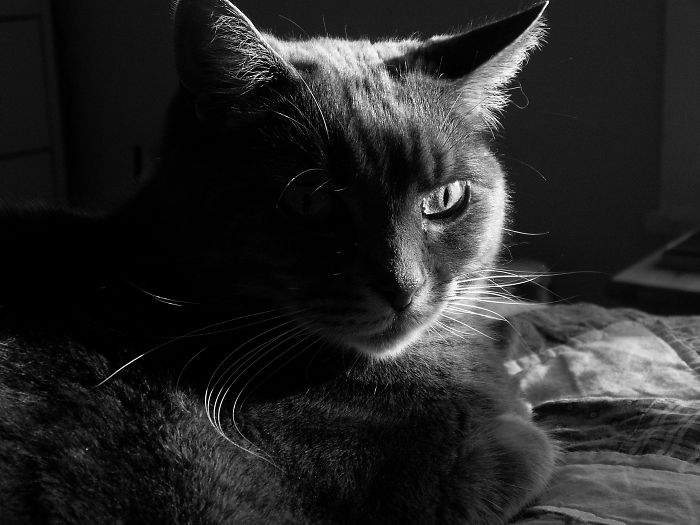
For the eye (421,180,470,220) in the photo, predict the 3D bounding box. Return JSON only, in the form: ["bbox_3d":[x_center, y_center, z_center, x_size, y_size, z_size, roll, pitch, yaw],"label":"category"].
[{"bbox_3d":[0.033,-0.021,0.425,0.018,0.013,0.009,-10,15,-32],"label":"eye"}]

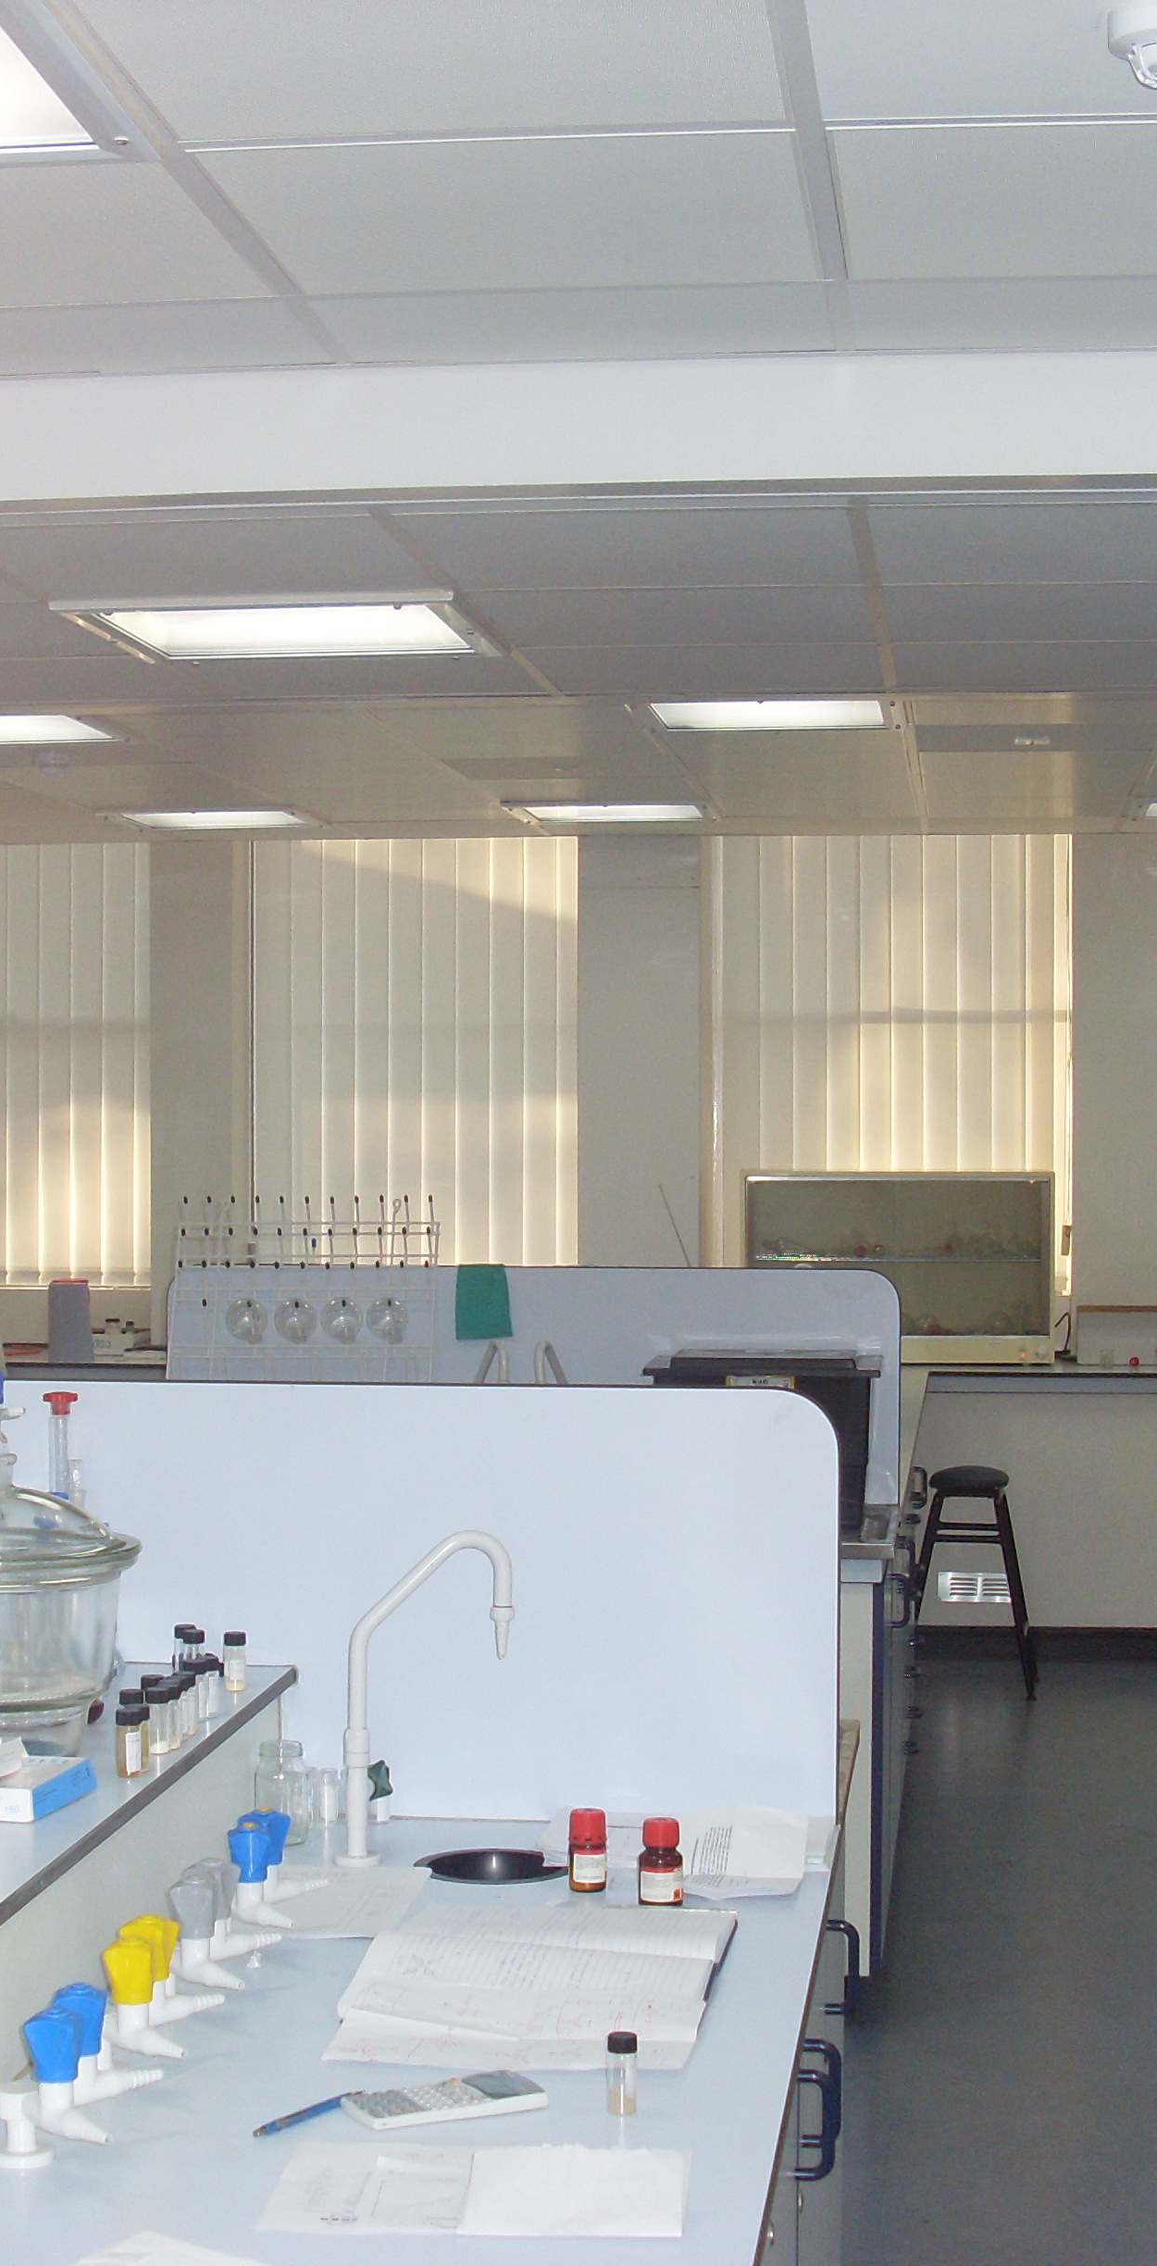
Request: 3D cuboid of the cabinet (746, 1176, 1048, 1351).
[{"bbox_3d":[1.060,0.442,10.951,1.010,0.630,0.330,0,0,7],"label":"cabinet"}]

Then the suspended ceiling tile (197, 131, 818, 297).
[{"bbox_3d":[-0.055,-0.978,3.521,0.600,0.020,0.602,0,0,7],"label":"suspended ceiling tile"}]

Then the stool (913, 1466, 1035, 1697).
[{"bbox_3d":[1.142,1.316,9.670,0.370,0.610,0.330,0,0,9],"label":"stool"}]

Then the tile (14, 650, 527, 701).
[{"bbox_3d":[-0.384,-0.804,5.845,0.600,0.025,0.600,0,0,7],"label":"tile"}]

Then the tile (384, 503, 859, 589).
[{"bbox_3d":[0.085,-0.788,4.444,0.595,0.020,0.595,0,0,7],"label":"tile"}]

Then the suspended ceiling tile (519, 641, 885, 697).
[{"bbox_3d":[0.234,-0.831,5.897,0.600,0.020,0.602,0,0,7],"label":"suspended ceiling tile"}]

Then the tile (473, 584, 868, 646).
[{"bbox_3d":[0.155,-0.791,5.040,0.595,0.020,0.595,0,0,7],"label":"tile"}]

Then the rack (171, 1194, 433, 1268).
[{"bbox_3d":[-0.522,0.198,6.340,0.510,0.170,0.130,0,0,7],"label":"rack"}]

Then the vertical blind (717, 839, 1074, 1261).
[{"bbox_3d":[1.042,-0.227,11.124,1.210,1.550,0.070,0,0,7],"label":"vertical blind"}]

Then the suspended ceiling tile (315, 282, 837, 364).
[{"bbox_3d":[-0.001,-0.980,3.983,0.600,0.020,0.330,0,0,7],"label":"suspended ceiling tile"}]

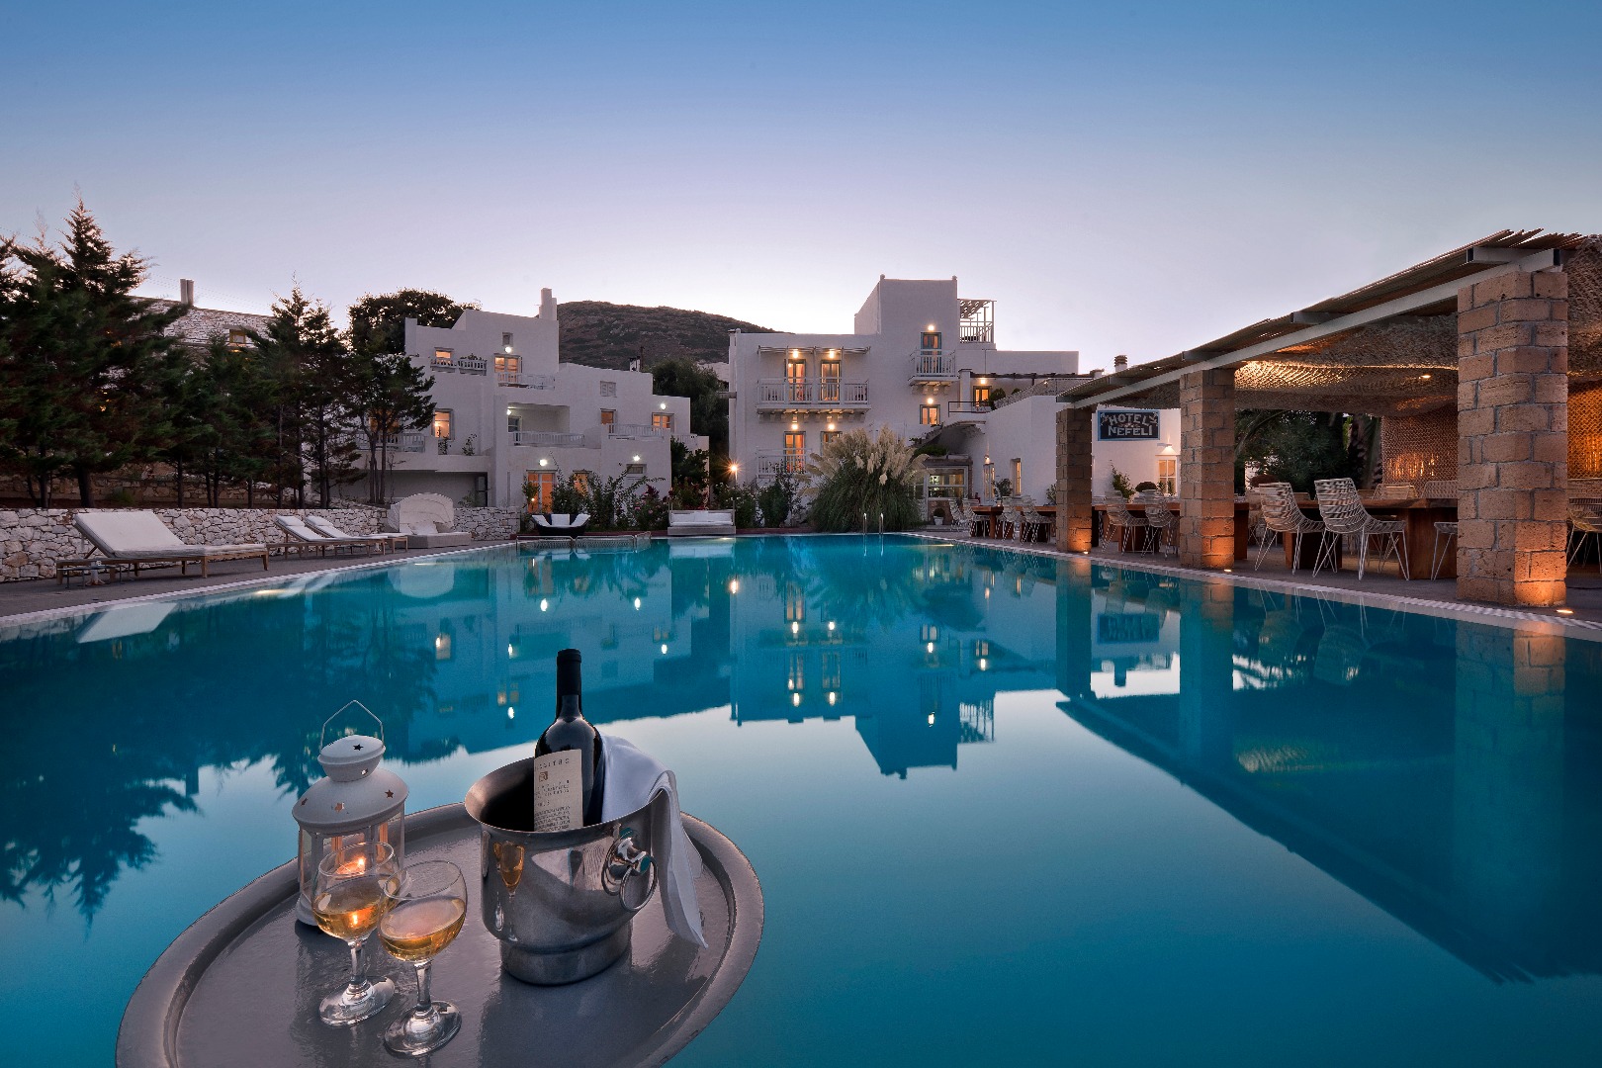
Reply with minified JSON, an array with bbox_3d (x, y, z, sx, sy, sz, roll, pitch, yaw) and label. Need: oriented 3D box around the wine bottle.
[{"bbox_3d":[-0.266,0.283,0.820,0.075,0.305,0.075,0,1,22],"label":"wine bottle"}]

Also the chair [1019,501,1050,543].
[{"bbox_3d":[4.050,-0.240,12.000,0.560,0.830,0.500,-1,1,-7],"label":"chair"}]

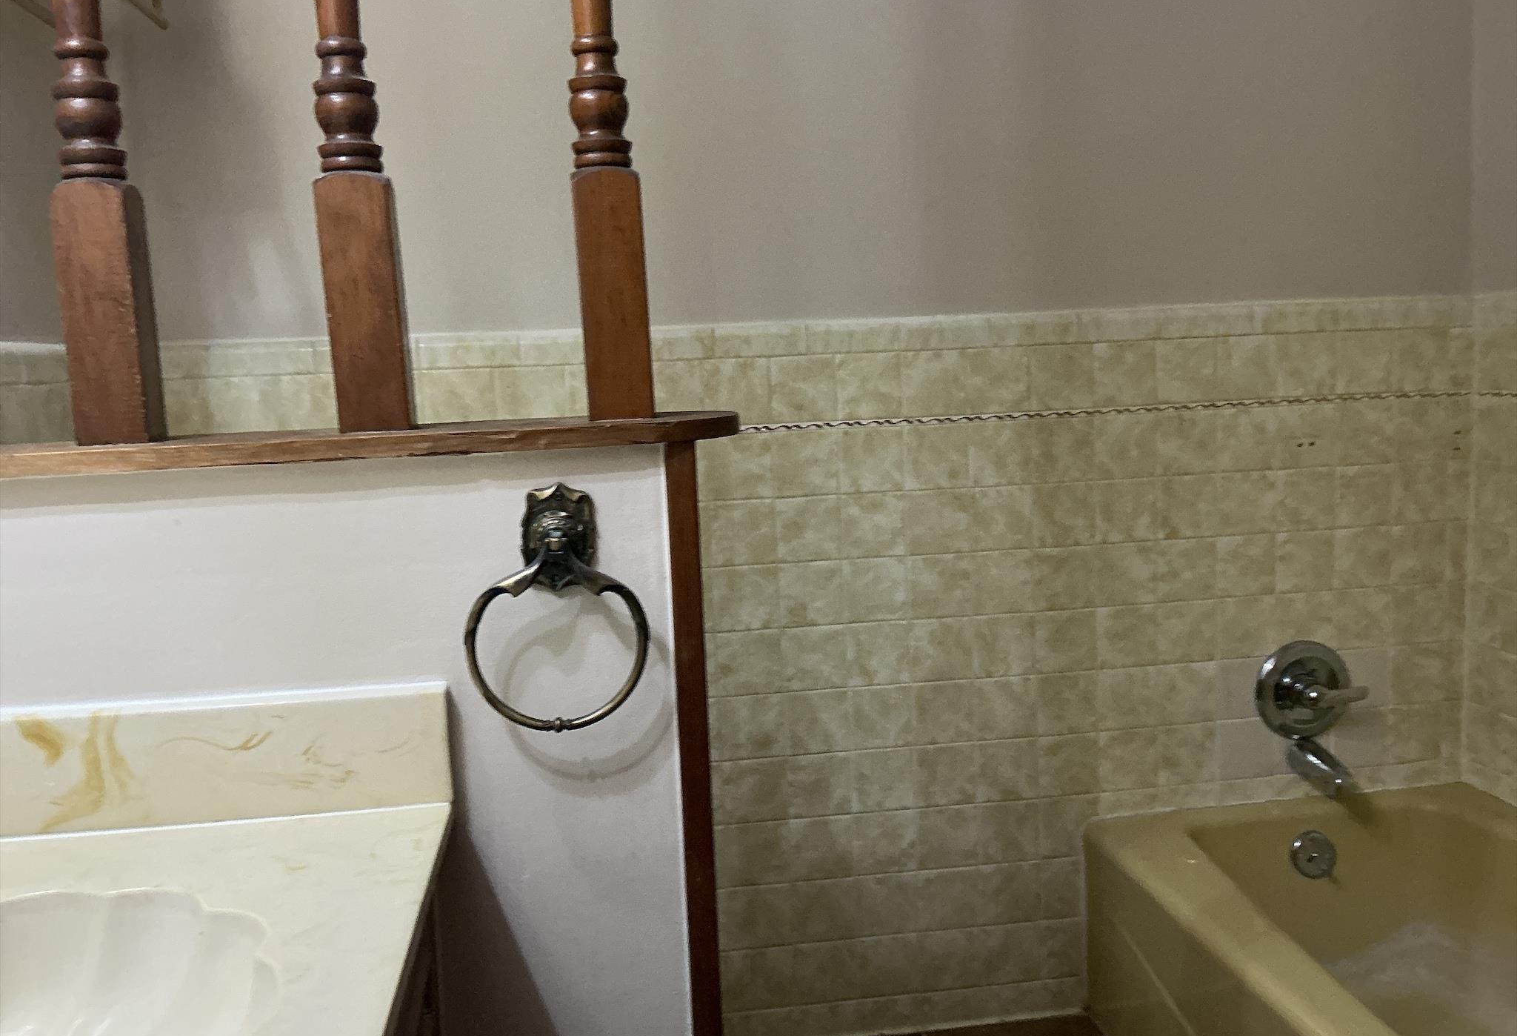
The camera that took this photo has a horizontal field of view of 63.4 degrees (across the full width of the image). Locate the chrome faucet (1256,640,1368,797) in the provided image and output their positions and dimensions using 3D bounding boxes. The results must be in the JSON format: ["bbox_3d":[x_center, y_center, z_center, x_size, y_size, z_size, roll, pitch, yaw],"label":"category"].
[{"bbox_3d":[0.967,0.339,2.103,0.182,0.238,0.135,-3,6,-7],"label":"chrome faucet"}]

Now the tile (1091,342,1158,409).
[{"bbox_3d":[0.617,-0.244,2.082,0.108,0.108,0.008,-3,6,-7],"label":"tile"}]

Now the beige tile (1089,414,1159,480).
[{"bbox_3d":[0.618,-0.121,2.080,0.107,0.107,0.009,-3,5,-7],"label":"beige tile"}]

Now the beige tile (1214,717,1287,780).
[{"bbox_3d":[0.865,0.409,2.173,0.108,0.108,0.010,-3,6,-7],"label":"beige tile"}]

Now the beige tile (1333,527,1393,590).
[{"bbox_3d":[1.067,0.071,2.167,0.108,0.108,0.008,-3,6,-7],"label":"beige tile"}]

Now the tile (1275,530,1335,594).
[{"bbox_3d":[0.951,0.076,2.137,0.107,0.107,0.009,-3,5,-7],"label":"tile"}]

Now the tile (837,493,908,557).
[{"bbox_3d":[0.192,0.013,2.042,0.108,0.108,0.009,-3,6,-7],"label":"tile"}]

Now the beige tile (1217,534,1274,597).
[{"bbox_3d":[0.850,0.083,2.140,0.108,0.108,0.010,-3,6,-7],"label":"beige tile"}]

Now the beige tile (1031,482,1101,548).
[{"bbox_3d":[0.519,-0.006,2.092,0.108,0.108,0.008,-3,6,-7],"label":"beige tile"}]

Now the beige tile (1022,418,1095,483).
[{"bbox_3d":[0.510,-0.114,2.067,0.107,0.107,0.009,-3,5,-7],"label":"beige tile"}]

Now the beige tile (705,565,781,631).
[{"bbox_3d":[-0.022,0.134,2.035,0.112,0.108,0.010,-3,6,-7],"label":"beige tile"}]

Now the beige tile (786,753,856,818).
[{"bbox_3d":[0.105,0.455,2.083,0.108,0.108,0.008,-3,6,-7],"label":"beige tile"}]

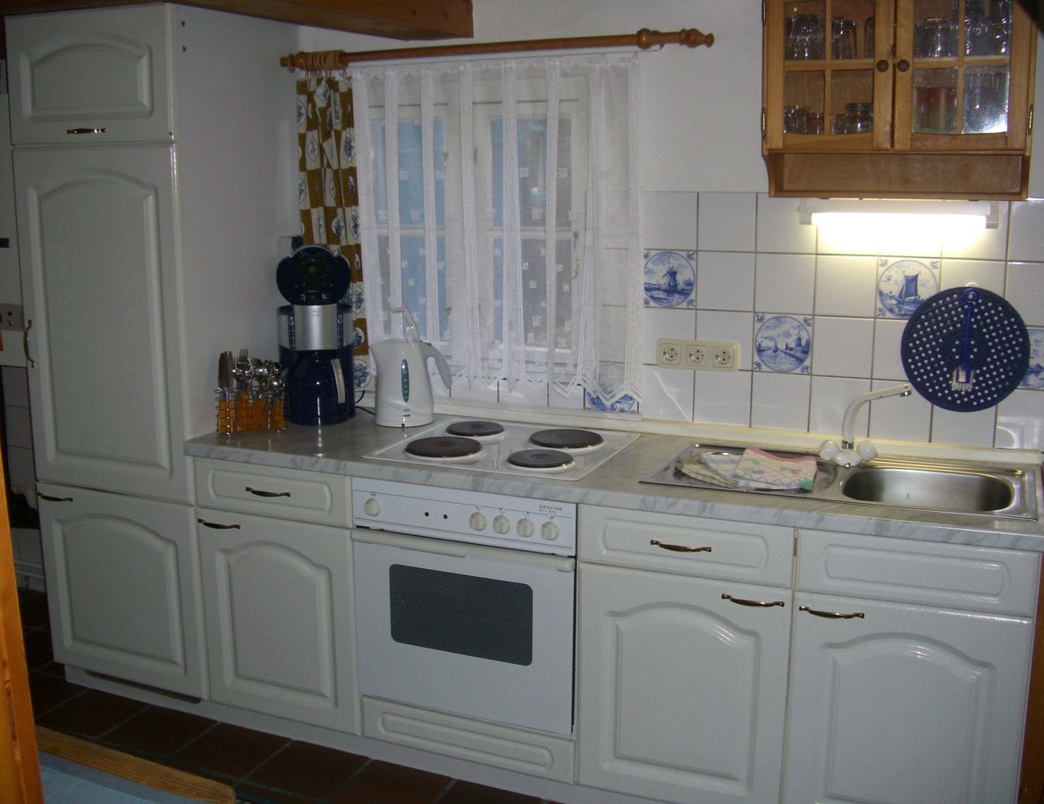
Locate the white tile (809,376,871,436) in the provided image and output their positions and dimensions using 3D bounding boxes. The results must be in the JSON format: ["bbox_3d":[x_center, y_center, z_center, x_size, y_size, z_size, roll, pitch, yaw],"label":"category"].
[{"bbox_3d":[0.803,0.011,2.971,0.150,0.150,0.008,5,12,23],"label":"white tile"}]

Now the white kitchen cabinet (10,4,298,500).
[{"bbox_3d":[-1.016,-0.424,3.390,0.587,1.306,0.574,5,12,23],"label":"white kitchen cabinet"}]

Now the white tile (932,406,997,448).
[{"bbox_3d":[1.085,0.034,2.892,0.149,0.152,0.010,5,12,23],"label":"white tile"}]

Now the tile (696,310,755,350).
[{"bbox_3d":[0.533,-0.163,3.100,0.152,0.152,0.010,5,12,23],"label":"tile"}]

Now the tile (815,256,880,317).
[{"bbox_3d":[0.801,-0.287,2.912,0.150,0.150,0.008,5,12,23],"label":"tile"}]

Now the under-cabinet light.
[{"bbox_3d":[0.888,-0.450,2.794,0.468,0.072,0.075,5,12,23],"label":"under-cabinet light"}]

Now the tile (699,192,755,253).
[{"bbox_3d":[0.523,-0.456,2.992,0.150,0.150,0.009,5,12,24],"label":"tile"}]

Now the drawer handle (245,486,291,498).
[{"bbox_3d":[-0.659,0.235,3.032,0.142,0.018,0.026,5,12,24],"label":"drawer handle"}]

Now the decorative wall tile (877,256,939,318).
[{"bbox_3d":[0.931,-0.272,2.839,0.150,0.150,0.009,5,12,24],"label":"decorative wall tile"}]

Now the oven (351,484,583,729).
[{"bbox_3d":[-0.048,0.454,3.108,0.601,0.594,0.575,5,12,23],"label":"oven"}]

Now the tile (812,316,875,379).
[{"bbox_3d":[0.797,-0.137,2.927,0.150,0.150,0.009,5,12,24],"label":"tile"}]

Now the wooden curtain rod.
[{"bbox_3d":[-0.115,-0.918,3.079,1.256,0.054,0.054,5,12,23],"label":"wooden curtain rod"}]

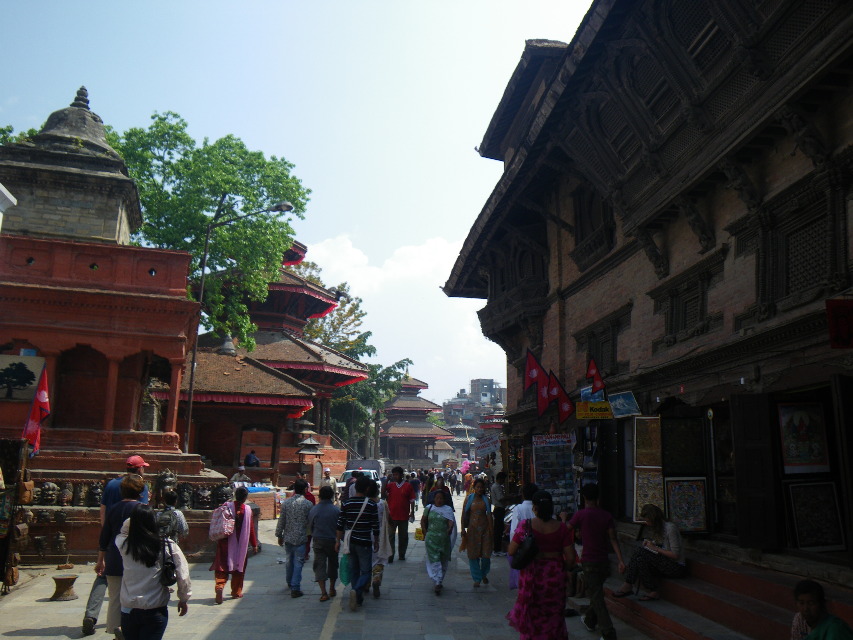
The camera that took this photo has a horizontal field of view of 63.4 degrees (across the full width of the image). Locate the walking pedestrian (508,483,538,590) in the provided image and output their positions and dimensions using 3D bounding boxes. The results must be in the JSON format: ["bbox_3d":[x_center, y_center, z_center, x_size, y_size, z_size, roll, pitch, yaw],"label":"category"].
[{"bbox_3d":[1.426,3.142,9.801,0.480,1.610,0.400,2,-12,-4],"label":"walking pedestrian"}]

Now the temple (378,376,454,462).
[{"bbox_3d":[-2.399,12.486,80.706,8.700,12.300,8.700,7,-13,-24],"label":"temple"}]

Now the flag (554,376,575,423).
[{"bbox_3d":[2.620,1.511,13.200,0.450,0.920,0.120,2,-12,-5],"label":"flag"}]

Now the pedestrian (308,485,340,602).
[{"bbox_3d":[-1.370,3.076,9.586,0.460,1.530,0.420,2,-12,-4],"label":"pedestrian"}]

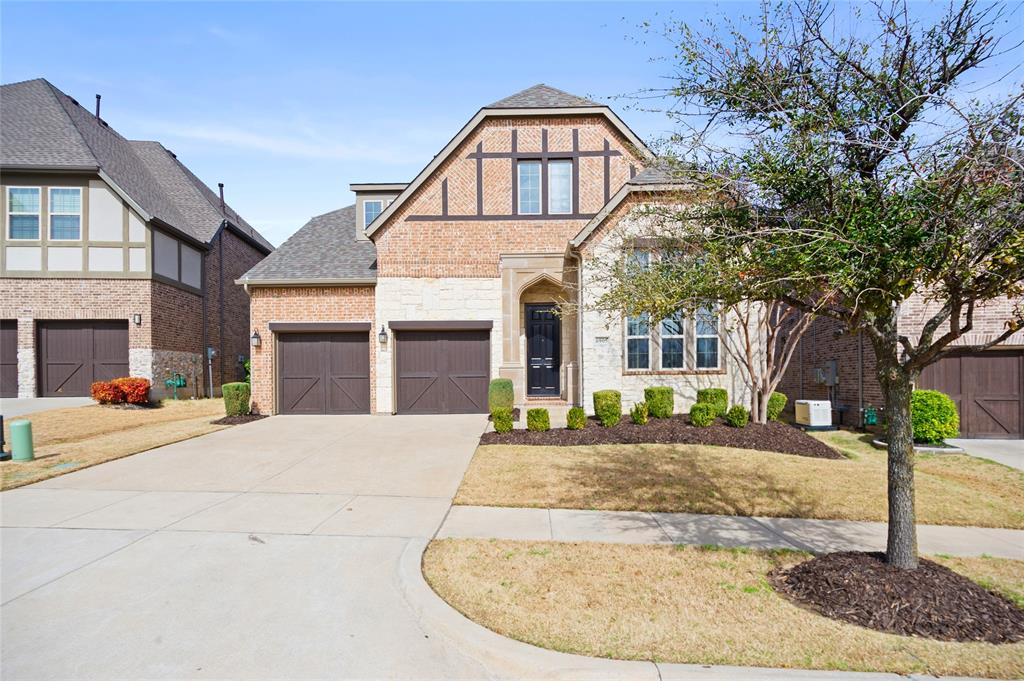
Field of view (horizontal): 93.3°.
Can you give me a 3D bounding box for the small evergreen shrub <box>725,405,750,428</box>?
[{"bbox_3d":[4.760,1.607,10.200,0.507,0.482,0.500,0,0,2],"label":"small evergreen shrub"}]

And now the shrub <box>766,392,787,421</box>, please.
[{"bbox_3d":[5.955,1.489,10.900,0.496,0.619,0.520,0,0,2],"label":"shrub"}]

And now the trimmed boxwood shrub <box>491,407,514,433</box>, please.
[{"bbox_3d":[-0.181,1.684,10.300,0.469,0.543,0.480,0,0,2],"label":"trimmed boxwood shrub"}]

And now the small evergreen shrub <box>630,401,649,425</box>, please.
[{"bbox_3d":[2.731,1.553,10.350,0.386,0.504,0.400,0,0,2],"label":"small evergreen shrub"}]

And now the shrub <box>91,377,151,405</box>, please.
[{"bbox_3d":[-9.919,1.274,12.250,1.508,0.683,0.900,0,0,2],"label":"shrub"}]

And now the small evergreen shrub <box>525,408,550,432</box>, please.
[{"bbox_3d":[0.574,1.714,10.400,0.501,0.491,0.500,0,0,2],"label":"small evergreen shrub"}]

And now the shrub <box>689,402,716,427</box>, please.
[{"bbox_3d":[4.052,1.580,10.250,0.573,0.499,0.560,0,0,2],"label":"shrub"}]

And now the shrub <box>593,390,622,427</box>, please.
[{"bbox_3d":[2.055,1.469,10.400,0.624,0.770,0.660,0,0,2],"label":"shrub"}]

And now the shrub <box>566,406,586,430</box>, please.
[{"bbox_3d":[1.394,1.681,10.400,0.420,0.489,0.430,0,0,2],"label":"shrub"}]

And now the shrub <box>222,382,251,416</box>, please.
[{"bbox_3d":[-6.934,1.484,12.150,0.717,0.838,0.700,0,0,2],"label":"shrub"}]

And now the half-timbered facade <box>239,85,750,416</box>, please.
[{"bbox_3d":[-0.250,-2.600,17.600,12.800,9.100,13.600,0,0,2],"label":"half-timbered facade"}]

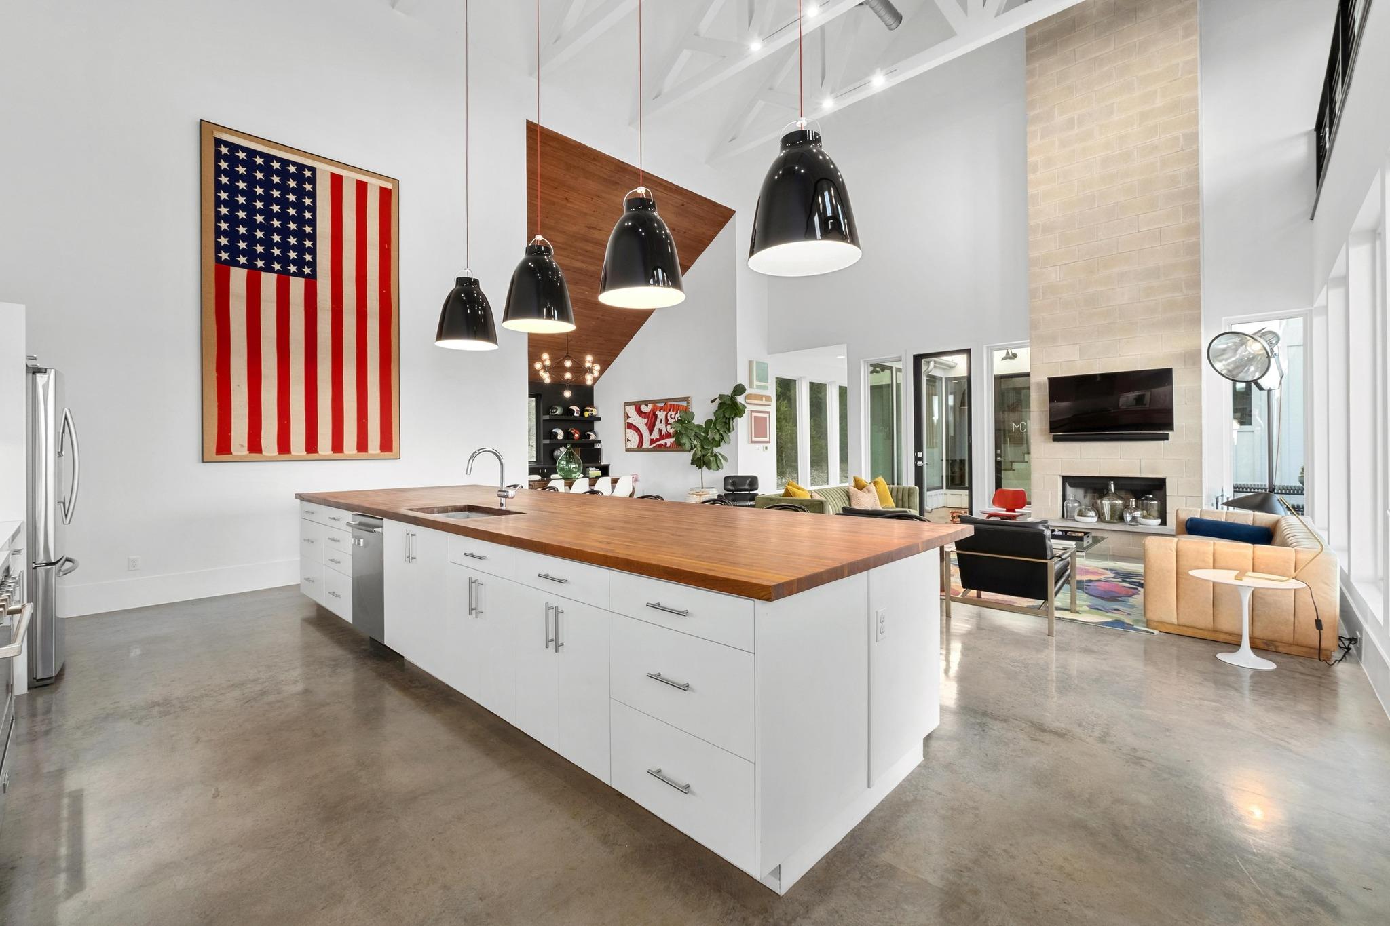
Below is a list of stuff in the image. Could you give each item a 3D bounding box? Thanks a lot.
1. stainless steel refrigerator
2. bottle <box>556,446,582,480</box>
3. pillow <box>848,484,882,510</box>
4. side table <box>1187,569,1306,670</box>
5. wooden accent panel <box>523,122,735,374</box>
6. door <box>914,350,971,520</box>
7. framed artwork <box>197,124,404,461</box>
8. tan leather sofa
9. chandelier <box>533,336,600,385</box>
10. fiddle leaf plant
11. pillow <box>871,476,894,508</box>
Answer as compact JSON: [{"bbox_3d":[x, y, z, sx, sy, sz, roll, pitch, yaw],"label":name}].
[{"bbox_3d":[-4.172,0.359,3.337,0.910,1.770,0.860,1,1,44],"label":"stainless steel refrigerator"},{"bbox_3d":[-2.421,-0.015,11.150,0.490,0.660,0.490,0,1,0],"label":"bottle"},{"bbox_3d":[2.274,0.480,7.673,0.440,0.410,0.150,0,-19,21],"label":"pillow"},{"bbox_3d":[3.301,0.938,3.471,0.510,0.510,0.510,1,1,44],"label":"side table"},{"bbox_3d":[-2.252,-3.124,10.488,4.220,0.080,5.100,-2,-31,-46],"label":"wooden accent panel"},{"bbox_3d":[3.786,-0.296,8.893,0.850,2.767,0.060,1,1,44],"label":"door"},{"bbox_3d":[-3.783,-1.542,5.726,0.050,3.030,1.660,1,1,44],"label":"framed artwork"},{"bbox_3d":[4.370,0.833,4.685,0.930,0.660,2.520,1,1,44],"label":"tan leather sofa"},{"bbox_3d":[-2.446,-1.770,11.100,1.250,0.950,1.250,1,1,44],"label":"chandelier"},{"bbox_3d":[0.251,-0.446,9.900,1.120,1.820,1.050,1,1,44],"label":"fiddle leaf plant"},{"bbox_3d":[2.544,0.395,7.870,0.440,0.450,0.150,-2,-20,-46],"label":"pillow"}]

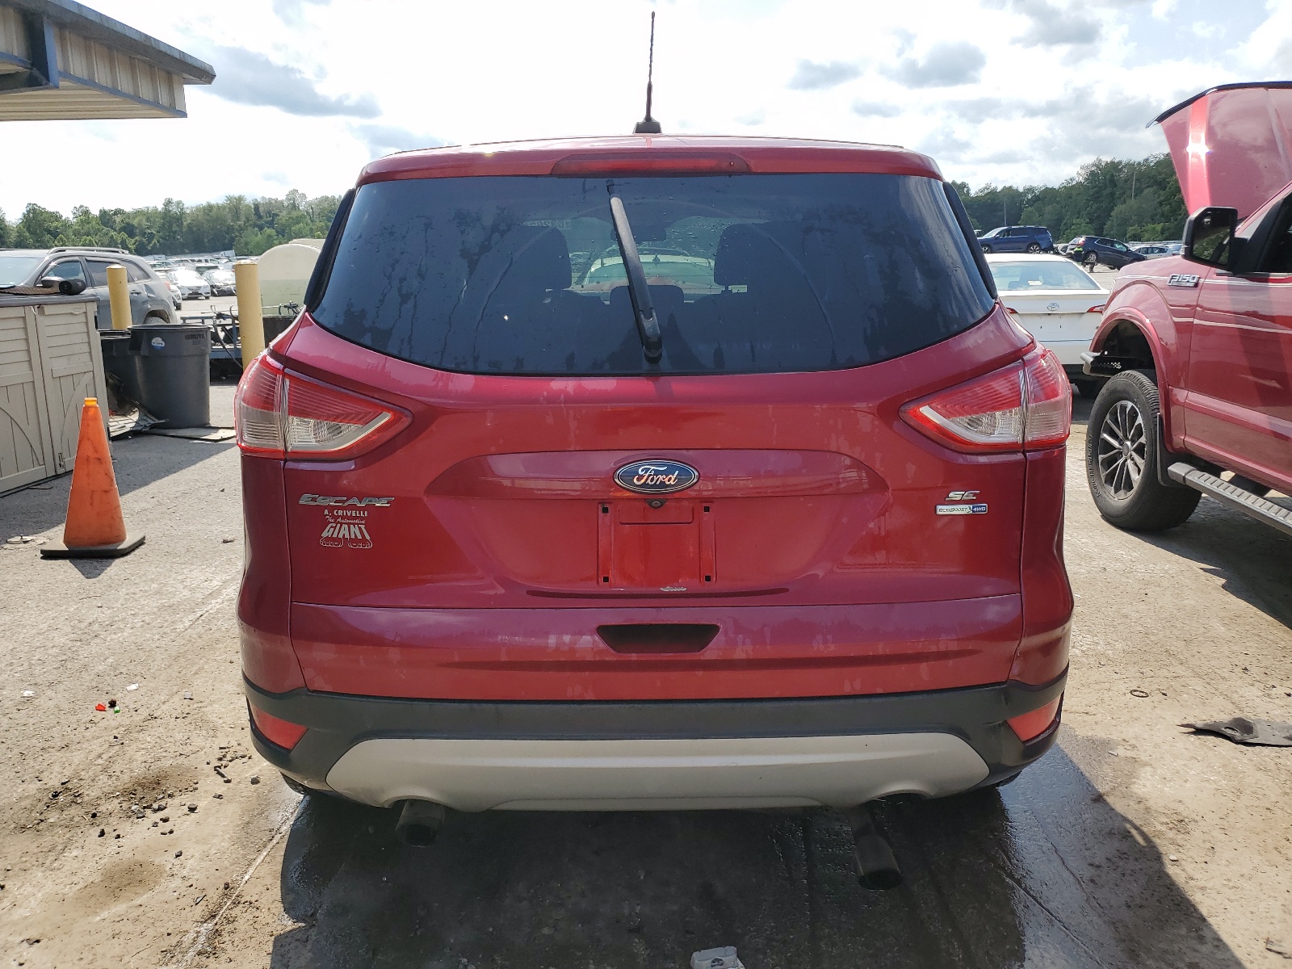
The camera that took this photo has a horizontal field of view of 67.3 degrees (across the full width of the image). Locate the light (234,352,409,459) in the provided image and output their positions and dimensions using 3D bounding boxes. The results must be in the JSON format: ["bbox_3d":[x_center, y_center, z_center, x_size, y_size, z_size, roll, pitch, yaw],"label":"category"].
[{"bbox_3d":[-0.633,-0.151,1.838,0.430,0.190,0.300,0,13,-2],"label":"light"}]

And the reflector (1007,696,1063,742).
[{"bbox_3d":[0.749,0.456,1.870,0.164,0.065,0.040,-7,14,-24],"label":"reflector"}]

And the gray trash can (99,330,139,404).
[{"bbox_3d":[-4.901,-1.029,8.950,0.590,0.720,0.590,-1,13,0],"label":"gray trash can"}]

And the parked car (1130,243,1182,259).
[{"bbox_3d":[41.481,-18.806,80.000,1.840,1.680,4.600,-11,17,-41],"label":"parked car"}]

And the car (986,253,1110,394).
[{"bbox_3d":[3.835,-1.855,11.093,1.820,1.440,4.750,1,13,4],"label":"car"}]

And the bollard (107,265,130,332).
[{"bbox_3d":[-5.212,-1.493,9.600,0.175,1.300,0.175,-1,13,0],"label":"bollard"}]

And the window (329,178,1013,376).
[{"bbox_3d":[0.013,-0.403,1.851,1.333,0.477,0.114,-1,-17,0],"label":"window"}]

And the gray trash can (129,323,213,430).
[{"bbox_3d":[-4.091,-0.938,8.350,0.630,0.800,0.620,-1,13,0],"label":"gray trash can"}]

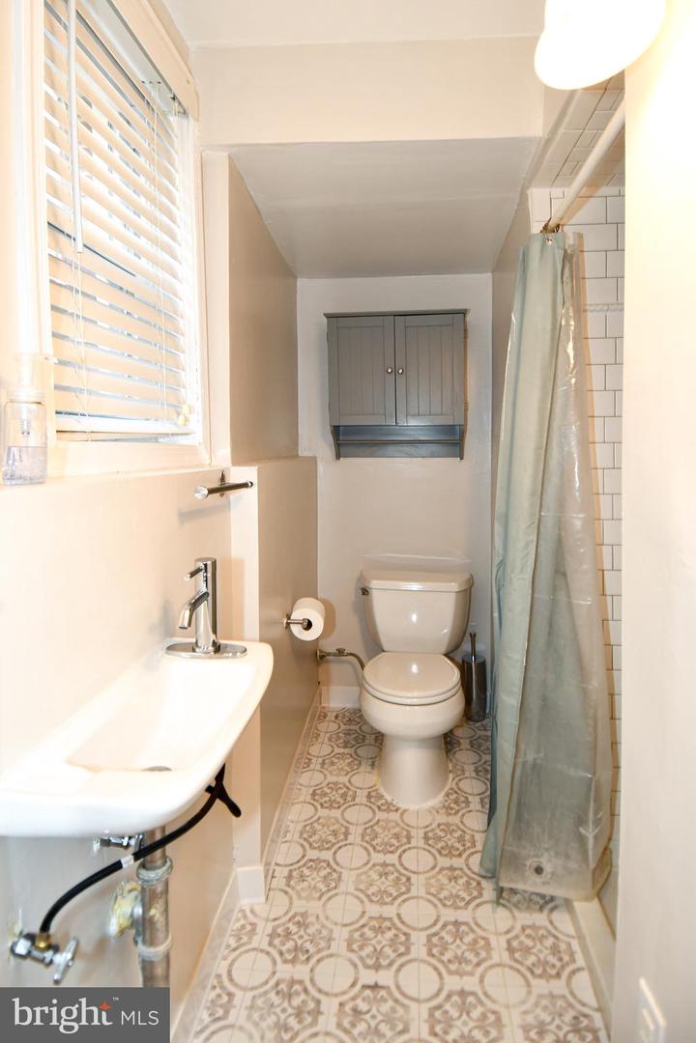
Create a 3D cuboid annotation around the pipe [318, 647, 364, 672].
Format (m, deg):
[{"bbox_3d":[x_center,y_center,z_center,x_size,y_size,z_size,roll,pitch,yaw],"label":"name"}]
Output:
[{"bbox_3d":[-0.028,0.649,2.459,0.234,0.112,0.070,0,5,6],"label":"pipe"}]

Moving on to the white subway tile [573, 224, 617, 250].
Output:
[{"bbox_3d":[0.708,-0.827,1.530,0.153,0.073,0.010,0,5,6],"label":"white subway tile"}]

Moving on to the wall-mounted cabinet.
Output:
[{"bbox_3d":[0.214,-0.583,2.317,0.592,0.618,0.200,0,5,6],"label":"wall-mounted cabinet"}]

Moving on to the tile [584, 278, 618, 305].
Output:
[{"bbox_3d":[0.714,-0.673,1.542,0.153,0.075,0.010,0,5,6],"label":"tile"}]

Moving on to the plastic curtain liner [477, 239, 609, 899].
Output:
[{"bbox_3d":[0.538,0.070,1.435,0.325,1.815,0.330,0,5,6],"label":"plastic curtain liner"}]

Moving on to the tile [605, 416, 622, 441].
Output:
[{"bbox_3d":[0.848,-0.276,1.560,0.153,0.076,0.010,0,5,6],"label":"tile"}]

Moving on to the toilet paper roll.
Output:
[{"bbox_3d":[-0.134,0.336,1.771,0.108,0.110,0.105,0,5,6],"label":"toilet paper roll"}]

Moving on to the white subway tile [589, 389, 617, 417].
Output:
[{"bbox_3d":[0.720,-0.351,1.567,0.153,0.077,0.010,0,5,6],"label":"white subway tile"}]

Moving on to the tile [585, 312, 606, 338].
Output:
[{"bbox_3d":[0.687,-0.581,1.552,0.153,0.076,0.010,0,5,6],"label":"tile"}]

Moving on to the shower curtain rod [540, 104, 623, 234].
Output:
[{"bbox_3d":[0.555,-0.841,1.220,0.028,0.029,0.635,0,5,6],"label":"shower curtain rod"}]

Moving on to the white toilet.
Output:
[{"bbox_3d":[0.274,0.605,2.104,0.490,0.700,0.730,0,5,6],"label":"white toilet"}]

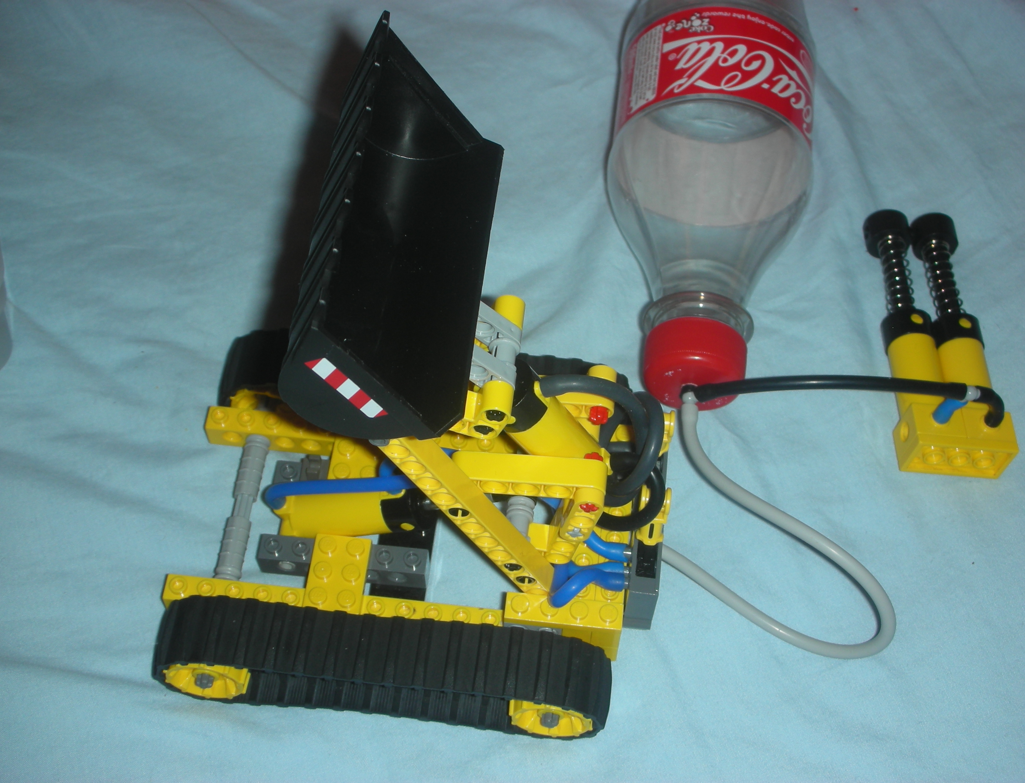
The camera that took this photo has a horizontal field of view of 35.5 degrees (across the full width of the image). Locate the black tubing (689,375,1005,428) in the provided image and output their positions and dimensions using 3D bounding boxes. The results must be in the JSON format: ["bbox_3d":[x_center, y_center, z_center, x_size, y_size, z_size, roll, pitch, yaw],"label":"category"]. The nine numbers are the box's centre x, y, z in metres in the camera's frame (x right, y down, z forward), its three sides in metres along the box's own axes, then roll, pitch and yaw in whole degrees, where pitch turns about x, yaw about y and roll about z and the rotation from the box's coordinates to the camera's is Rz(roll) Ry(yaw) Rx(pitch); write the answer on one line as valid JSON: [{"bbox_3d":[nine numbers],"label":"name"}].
[{"bbox_3d":[0.100,0.003,0.478,0.099,0.021,0.011,0,58,-1],"label":"black tubing"}]

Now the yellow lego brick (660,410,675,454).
[{"bbox_3d":[0.042,0.012,0.446,0.008,0.011,0.012,6,58,3],"label":"yellow lego brick"}]

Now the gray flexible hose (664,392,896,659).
[{"bbox_3d":[0.074,0.042,0.463,0.086,0.032,0.040,35,64,19],"label":"gray flexible hose"}]

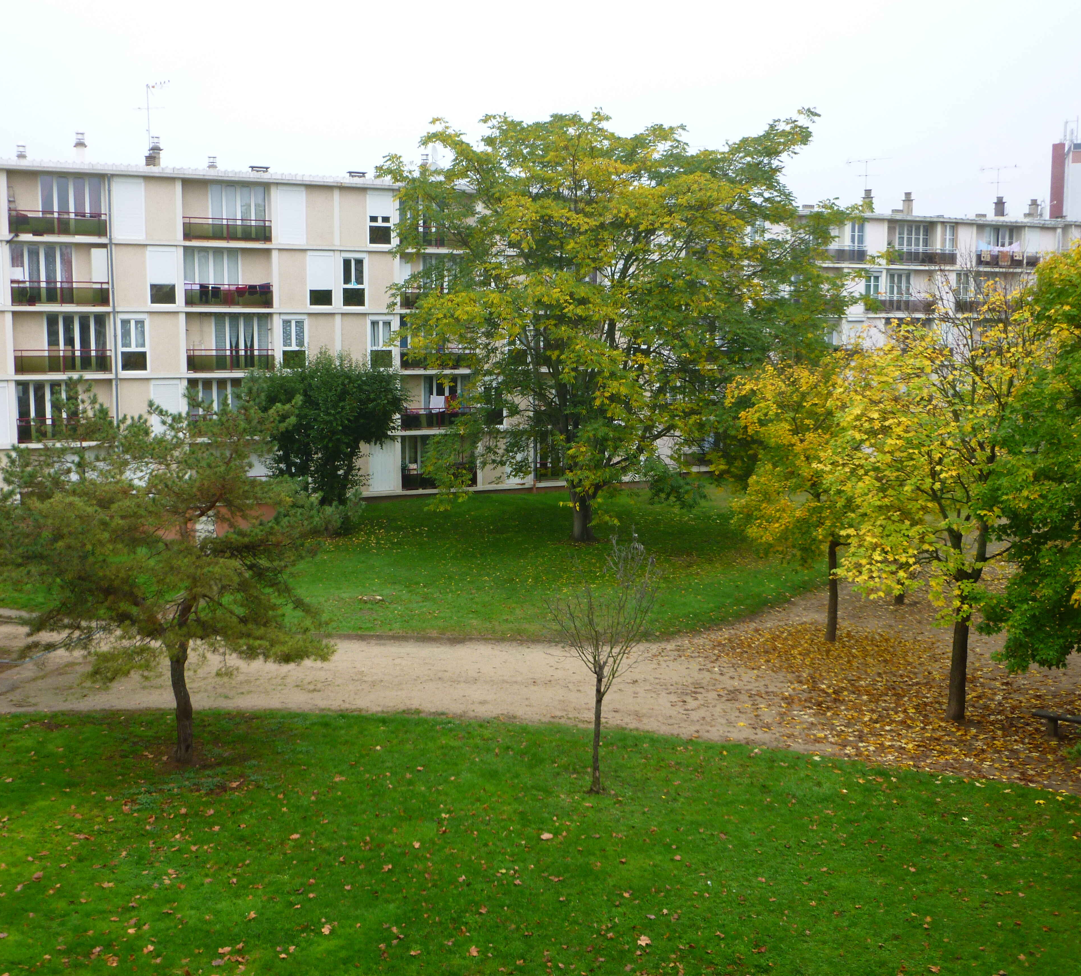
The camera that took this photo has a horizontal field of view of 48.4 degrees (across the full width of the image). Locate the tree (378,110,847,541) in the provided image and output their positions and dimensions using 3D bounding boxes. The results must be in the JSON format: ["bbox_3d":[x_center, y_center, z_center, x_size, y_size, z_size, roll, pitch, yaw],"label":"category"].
[{"bbox_3d":[2.677,-5.791,44.130,17.220,15.630,15.500,0,7,0],"label":"tree"}]

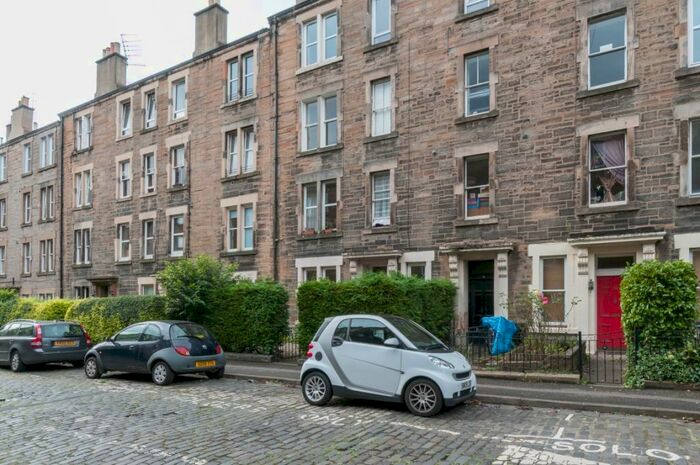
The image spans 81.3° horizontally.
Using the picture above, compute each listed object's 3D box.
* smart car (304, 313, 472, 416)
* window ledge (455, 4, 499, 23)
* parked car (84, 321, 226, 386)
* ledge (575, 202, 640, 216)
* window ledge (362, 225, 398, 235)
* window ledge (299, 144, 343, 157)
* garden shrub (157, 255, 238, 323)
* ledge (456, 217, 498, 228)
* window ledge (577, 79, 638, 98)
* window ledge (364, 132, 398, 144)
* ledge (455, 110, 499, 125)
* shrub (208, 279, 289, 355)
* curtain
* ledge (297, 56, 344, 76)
[{"bbox_3d":[0.653,2.142,7.044,2.690,1.540,1.580,-5,-11,29],"label":"smart car"},{"bbox_3d":[4.077,-6.939,13.050,1.323,0.180,0.260,-2,-5,29],"label":"window ledge"},{"bbox_3d":[-4.778,2.791,9.902,3.620,1.400,1.660,-4,-11,27],"label":"parked car"},{"bbox_3d":[7.281,-0.648,11.533,1.515,0.180,0.200,-5,-7,28],"label":"ledge"},{"bbox_3d":[1.142,-0.047,14.372,1.325,0.180,0.260,-2,-5,29],"label":"window ledge"},{"bbox_3d":[-1.100,-3.123,15.757,2.094,0.180,0.260,-2,-5,29],"label":"window ledge"},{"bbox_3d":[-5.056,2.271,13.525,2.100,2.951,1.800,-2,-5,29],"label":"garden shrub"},{"bbox_3d":[4.008,-0.316,12.791,1.276,0.180,0.260,-2,-5,29],"label":"ledge"},{"bbox_3d":[7.079,-3.878,11.246,1.423,0.180,0.260,-2,-5,29],"label":"window ledge"},{"bbox_3d":[1.120,-3.407,14.798,1.369,0.180,0.200,-5,-7,28],"label":"window ledge"},{"bbox_3d":[4.092,-3.716,13.223,1.376,0.180,0.200,-5,-7,28],"label":"ledge"},{"bbox_3d":[-3.100,2.531,12.217,2.400,2.127,0.950,-2,-5,29],"label":"shrub"},{"bbox_3d":[7.416,-2.077,11.688,0.850,1.350,0.160,-5,-7,28],"label":"curtain"},{"bbox_3d":[-1.135,-6.451,15.925,2.161,0.180,0.260,-2,-5,29],"label":"ledge"}]

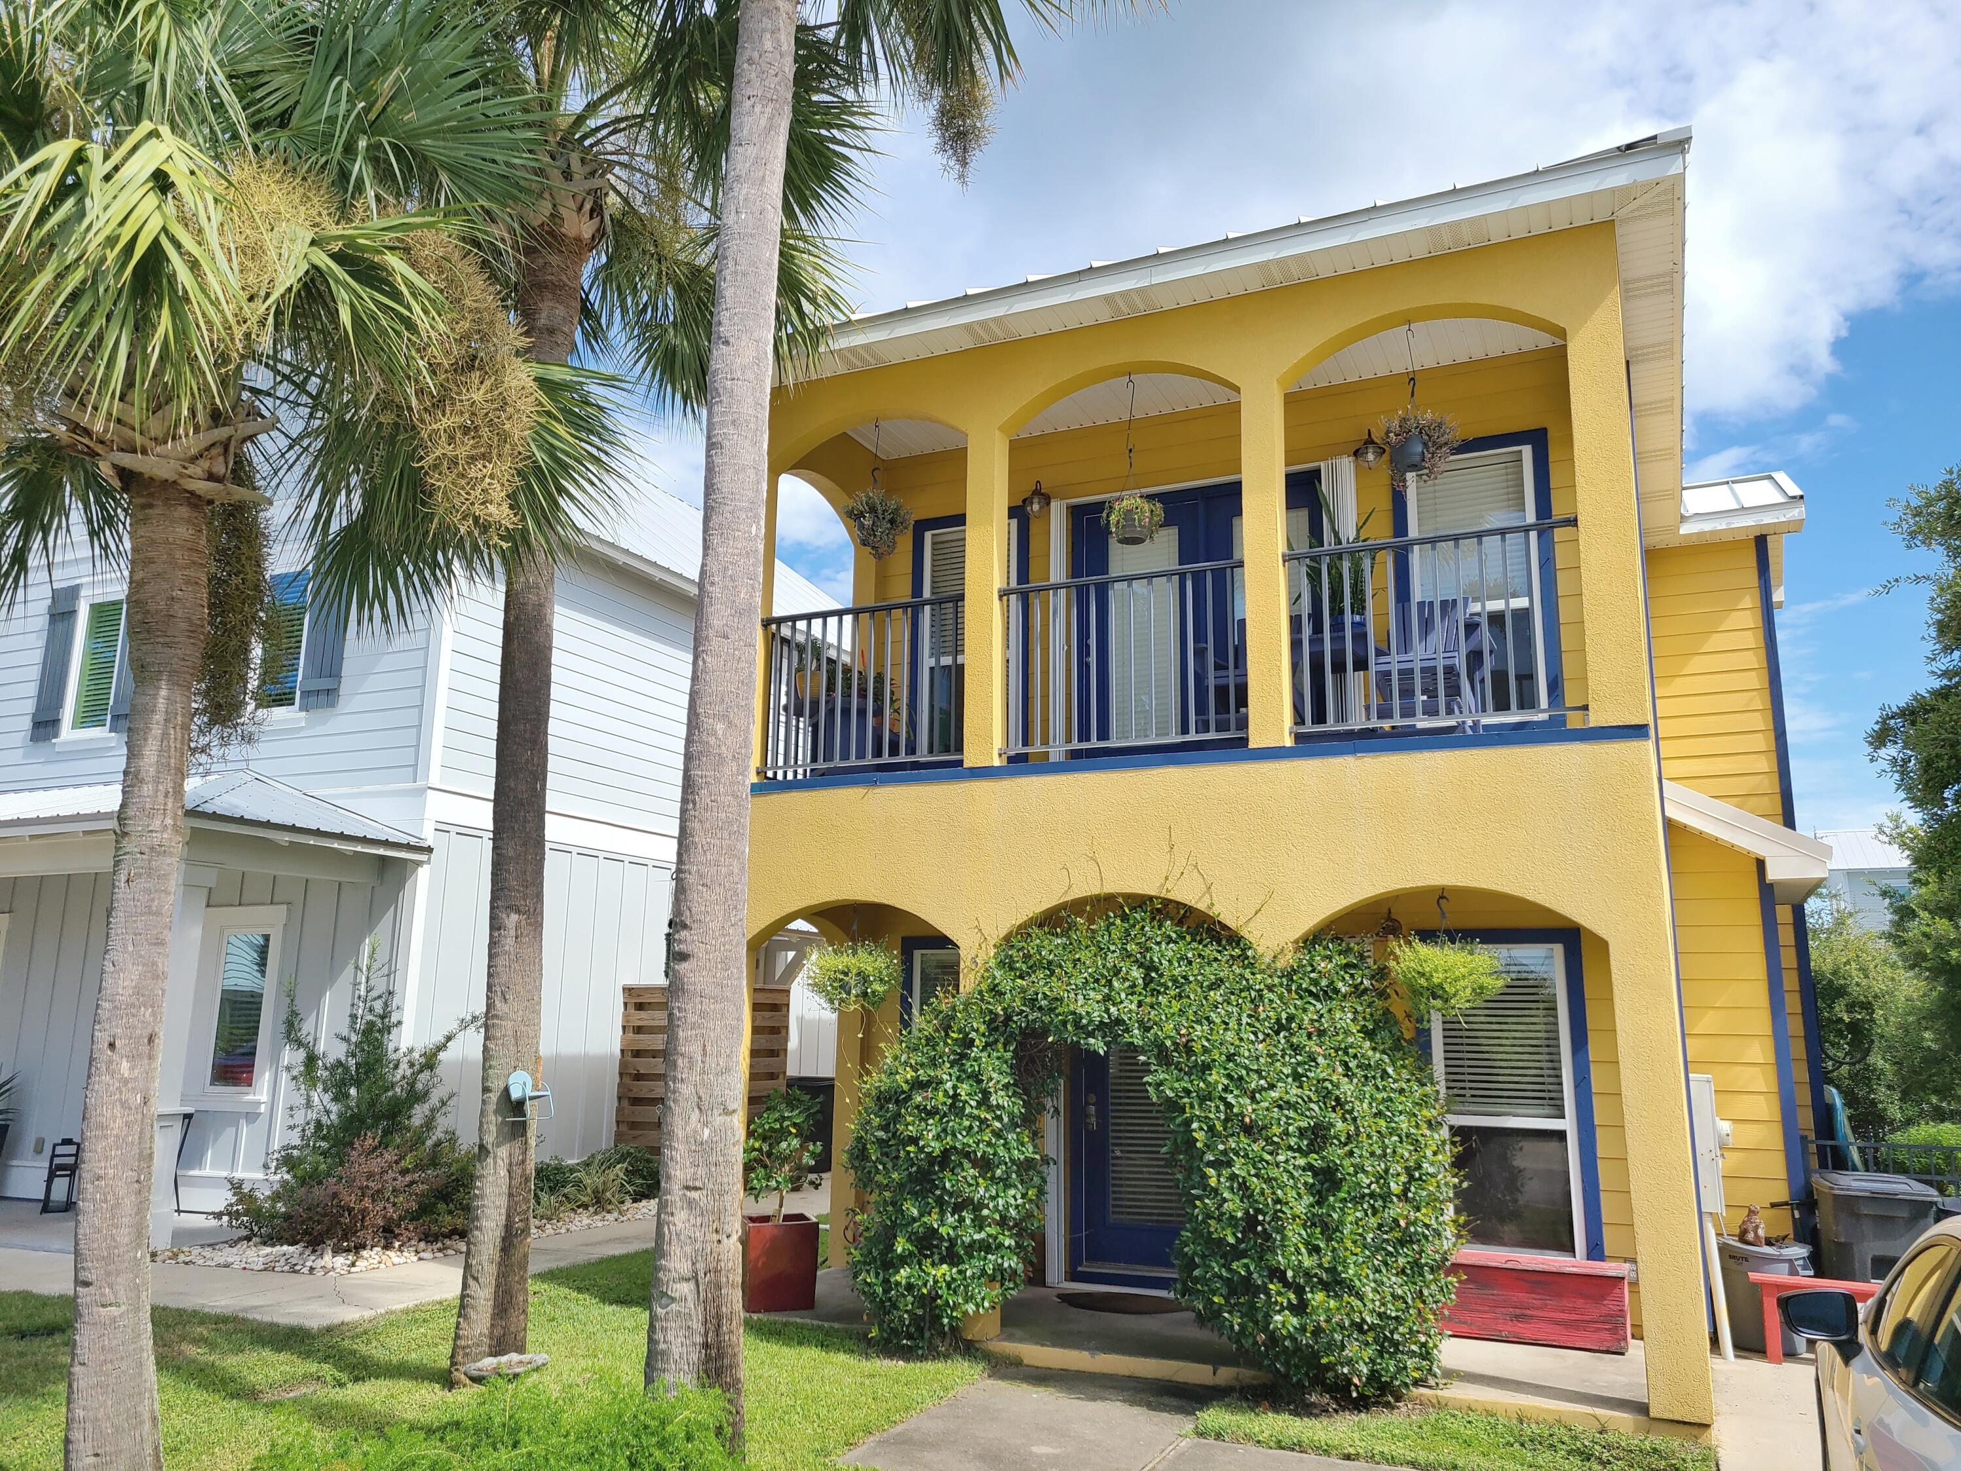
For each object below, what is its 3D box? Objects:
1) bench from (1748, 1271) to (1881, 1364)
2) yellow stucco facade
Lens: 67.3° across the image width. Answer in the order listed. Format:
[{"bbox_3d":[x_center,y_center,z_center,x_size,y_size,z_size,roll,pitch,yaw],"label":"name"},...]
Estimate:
[{"bbox_3d":[4.835,3.210,7.982,1.200,0.420,0.320,-6,-13,32],"label":"bench"},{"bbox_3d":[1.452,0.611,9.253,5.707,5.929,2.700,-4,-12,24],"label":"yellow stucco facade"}]

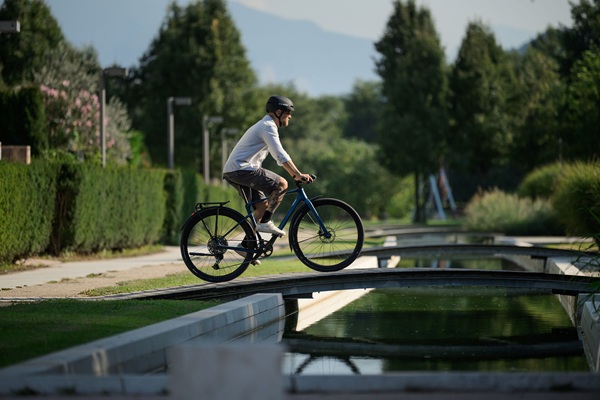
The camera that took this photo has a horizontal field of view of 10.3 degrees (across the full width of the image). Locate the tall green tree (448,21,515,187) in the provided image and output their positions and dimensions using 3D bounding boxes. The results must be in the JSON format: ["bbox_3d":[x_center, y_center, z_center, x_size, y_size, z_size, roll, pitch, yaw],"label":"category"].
[{"bbox_3d":[8.440,-3.600,155.000,3.200,9.500,3.200,0,0,0],"label":"tall green tree"}]

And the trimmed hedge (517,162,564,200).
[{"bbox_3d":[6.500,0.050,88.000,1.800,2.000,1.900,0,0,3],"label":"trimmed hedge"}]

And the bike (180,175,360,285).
[{"bbox_3d":[-0.310,0.250,32.000,1.770,0.980,0.640,-5,0,3],"label":"bike"}]

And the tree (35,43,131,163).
[{"bbox_3d":[-4.820,-1.220,74.000,2.300,4.500,2.300,0,0,0],"label":"tree"}]

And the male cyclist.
[{"bbox_3d":[-0.310,-0.200,32.000,0.880,1.570,0.550,0,0,3],"label":"male cyclist"}]

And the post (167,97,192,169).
[{"bbox_3d":[-2.970,-0.730,82.000,0.620,3.600,0.160,0,0,2],"label":"post"}]

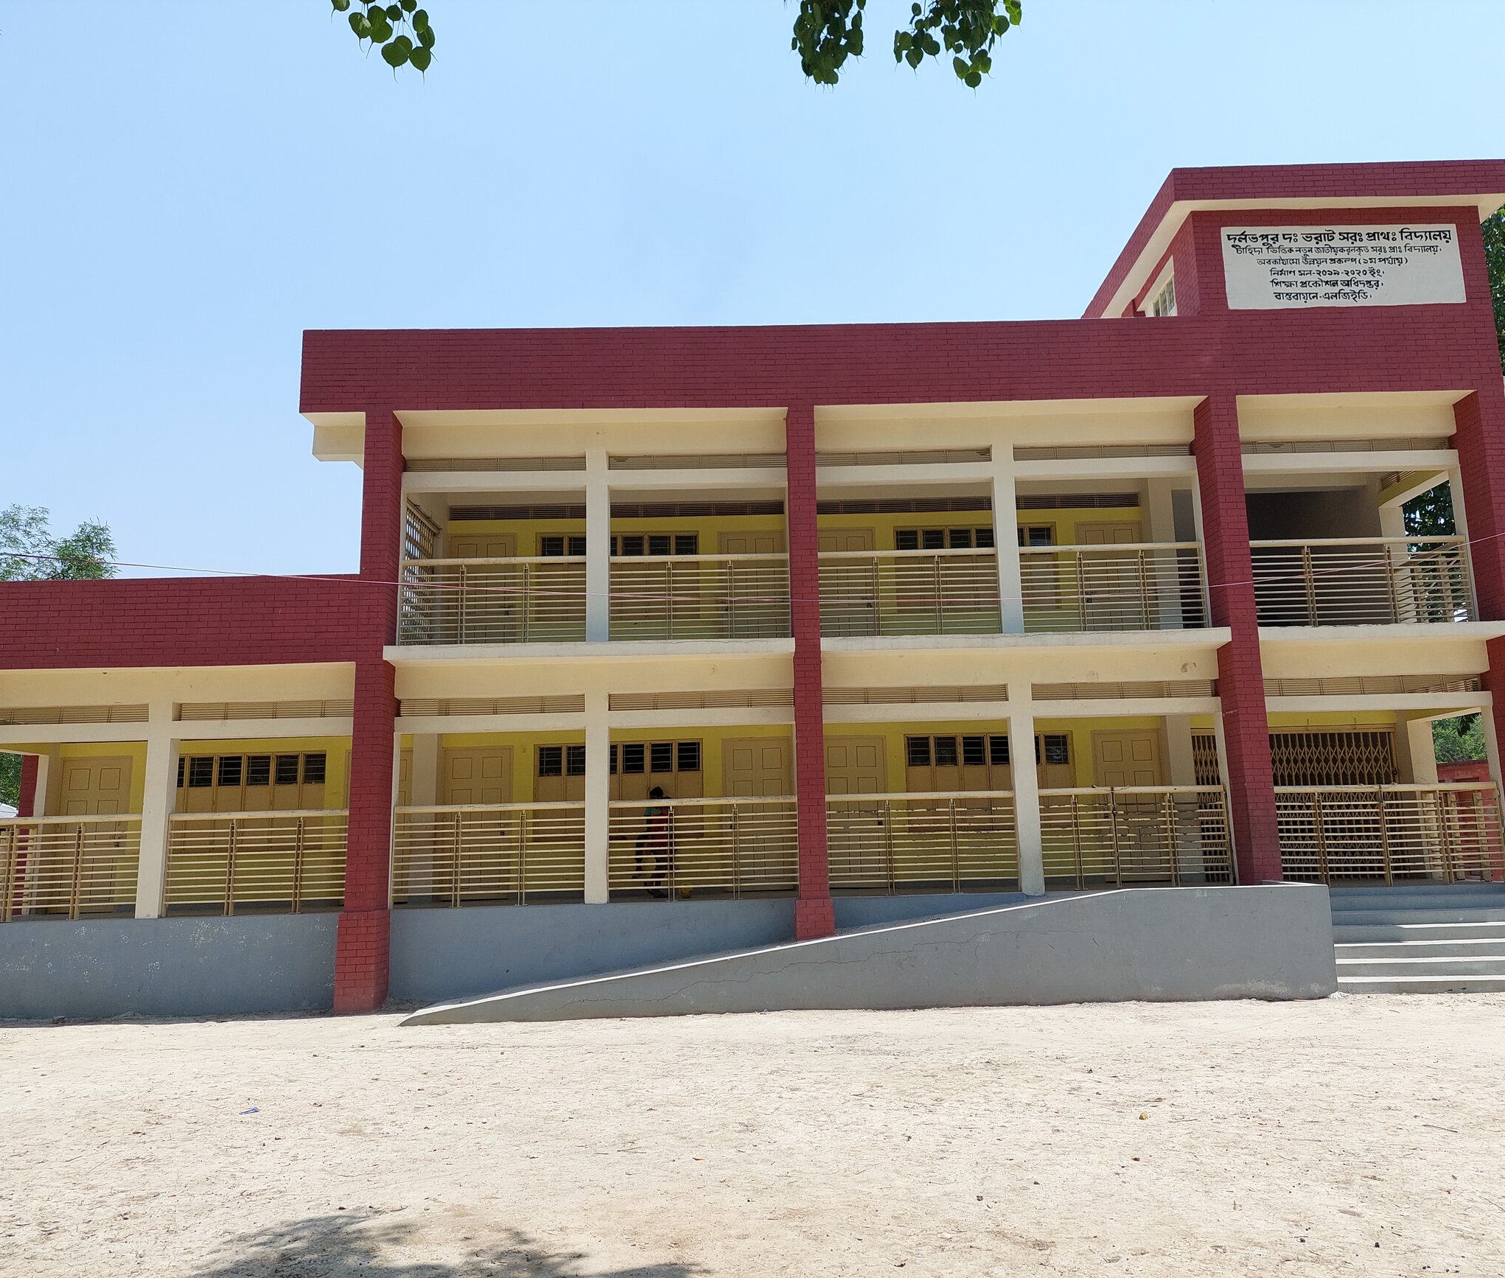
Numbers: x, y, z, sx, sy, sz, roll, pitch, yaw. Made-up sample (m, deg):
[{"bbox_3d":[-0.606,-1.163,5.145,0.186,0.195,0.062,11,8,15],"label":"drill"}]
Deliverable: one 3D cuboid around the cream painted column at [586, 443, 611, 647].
[{"bbox_3d":[-2.003,-1.151,15.387,0.286,2.617,0.257,-1,-10,0],"label":"cream painted column"}]

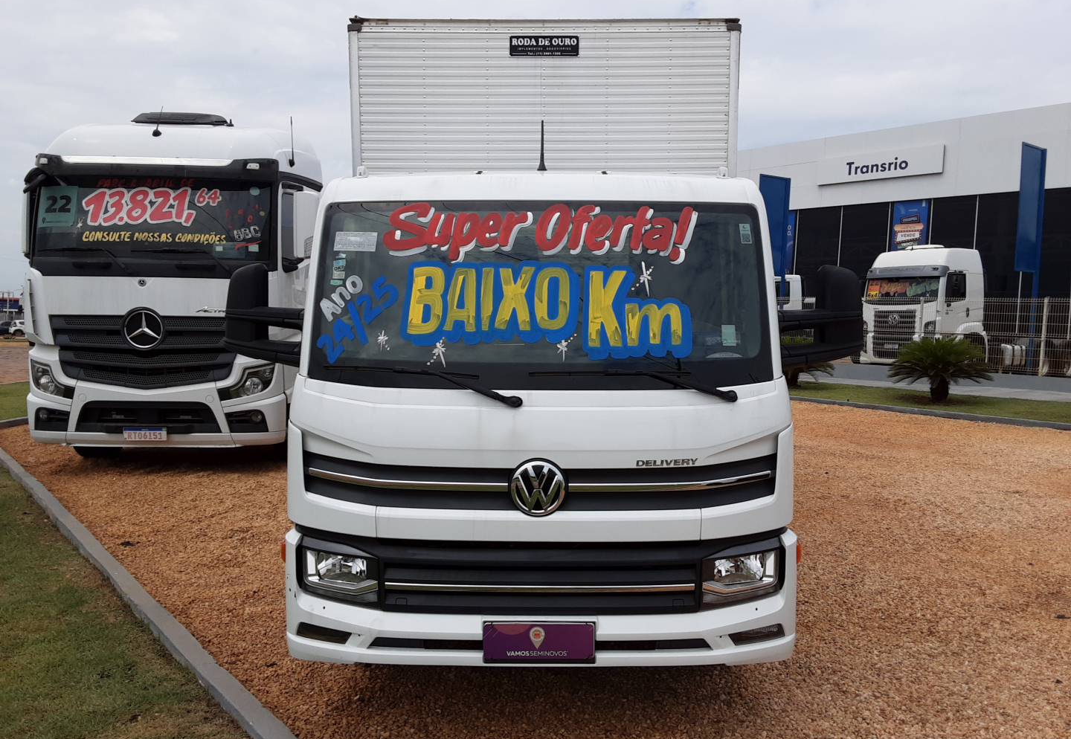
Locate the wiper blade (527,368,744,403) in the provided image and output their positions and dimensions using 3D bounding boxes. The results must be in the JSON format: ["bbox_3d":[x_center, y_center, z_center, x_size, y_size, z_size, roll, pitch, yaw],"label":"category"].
[{"bbox_3d":[0.376,0.056,3.404,0.820,0.140,0.130,0,5,1],"label":"wiper blade"}]

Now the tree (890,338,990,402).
[{"bbox_3d":[6.491,0.007,13.900,1.650,1.070,1.600,0,5,0],"label":"tree"}]

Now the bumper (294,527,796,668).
[{"bbox_3d":[0.017,0.862,3.433,2.080,0.470,0.440,0,5,1],"label":"bumper"}]

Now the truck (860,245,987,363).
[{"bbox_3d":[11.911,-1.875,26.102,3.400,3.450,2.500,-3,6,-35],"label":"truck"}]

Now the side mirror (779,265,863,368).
[{"bbox_3d":[1.225,-0.225,3.709,0.360,0.450,0.230,0,5,1],"label":"side mirror"}]

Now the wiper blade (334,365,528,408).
[{"bbox_3d":[-0.458,0.053,3.446,0.790,0.170,0.130,1,5,13],"label":"wiper blade"}]

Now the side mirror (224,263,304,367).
[{"bbox_3d":[-1.176,-0.240,3.768,0.340,0.450,0.230,0,5,1],"label":"side mirror"}]

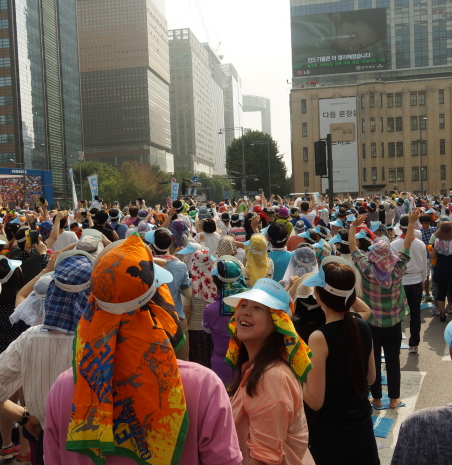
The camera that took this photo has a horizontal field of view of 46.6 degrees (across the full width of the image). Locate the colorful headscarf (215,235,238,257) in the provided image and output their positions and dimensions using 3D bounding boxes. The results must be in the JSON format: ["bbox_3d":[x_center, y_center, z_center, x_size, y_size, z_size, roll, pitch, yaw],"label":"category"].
[{"bbox_3d":[0.018,0.168,6.300,0.230,0.270,0.240,-4,3,-30],"label":"colorful headscarf"}]

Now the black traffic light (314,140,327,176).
[{"bbox_3d":[2.973,-2.344,16.500,0.360,1.070,0.280,-2,3,8],"label":"black traffic light"}]

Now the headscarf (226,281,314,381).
[{"bbox_3d":[0.164,0.378,2.020,0.280,0.360,0.250,0,4,38],"label":"headscarf"}]

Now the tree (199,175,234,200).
[{"bbox_3d":[-2.989,-11.888,165.000,11.500,12.000,11.000,-2,3,0],"label":"tree"}]

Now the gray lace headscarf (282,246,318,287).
[{"bbox_3d":[0.639,0.300,4.500,0.290,0.370,0.270,-2,3,8],"label":"gray lace headscarf"}]

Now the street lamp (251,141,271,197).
[{"bbox_3d":[5.355,-7.645,78.000,2.700,11.200,0.450,-2,3,0],"label":"street lamp"}]

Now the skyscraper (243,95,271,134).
[{"bbox_3d":[32.065,-90.301,590.000,42.000,131.000,45.000,-2,3,10],"label":"skyscraper"}]

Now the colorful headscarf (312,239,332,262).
[{"bbox_3d":[1.098,0.217,6.000,0.220,0.300,0.190,0,3,38],"label":"colorful headscarf"}]

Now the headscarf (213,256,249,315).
[{"bbox_3d":[0.042,0.425,4.050,0.230,0.440,0.250,-4,3,-33],"label":"headscarf"}]

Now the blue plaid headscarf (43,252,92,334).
[{"bbox_3d":[-0.815,0.312,2.680,0.230,0.380,0.250,-3,3,-10],"label":"blue plaid headscarf"}]

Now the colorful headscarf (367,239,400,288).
[{"bbox_3d":[1.532,0.306,5.100,0.280,0.460,0.250,-3,3,-6],"label":"colorful headscarf"}]

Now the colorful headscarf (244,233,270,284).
[{"bbox_3d":[0.351,0.302,5.750,0.210,0.520,0.250,-4,3,-32],"label":"colorful headscarf"}]

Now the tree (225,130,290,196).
[{"bbox_3d":[5.888,-10.587,95.000,12.000,15.400,12.000,-2,3,0],"label":"tree"}]

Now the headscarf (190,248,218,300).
[{"bbox_3d":[-0.217,0.445,5.300,0.250,0.520,0.260,-1,3,21],"label":"headscarf"}]

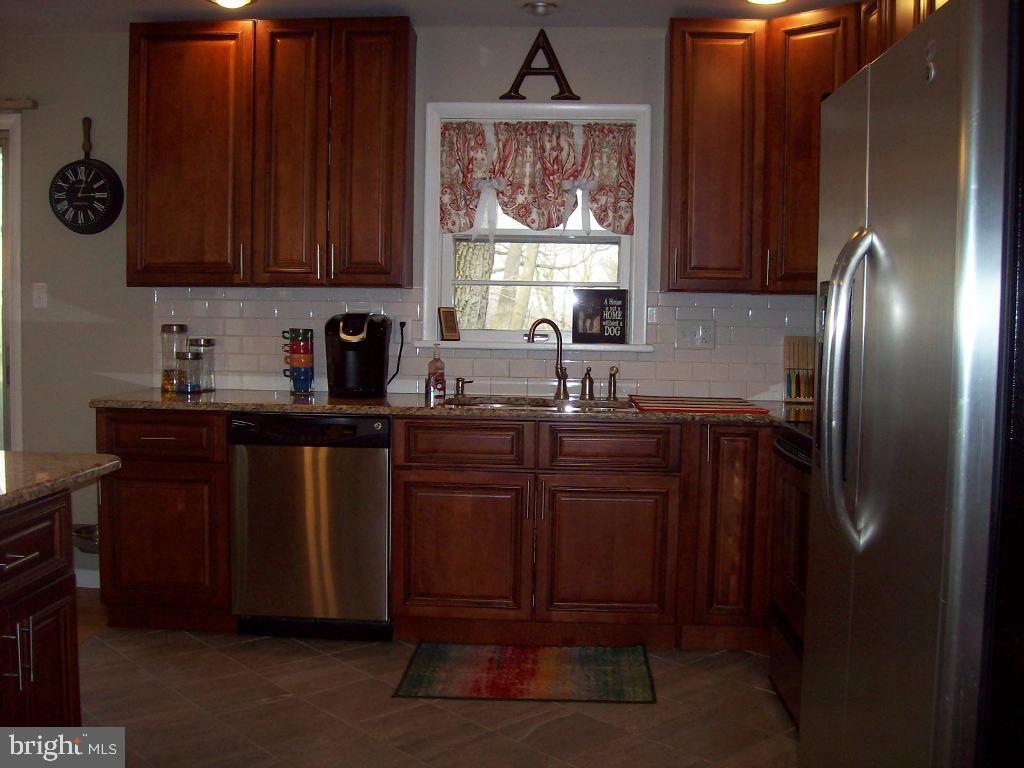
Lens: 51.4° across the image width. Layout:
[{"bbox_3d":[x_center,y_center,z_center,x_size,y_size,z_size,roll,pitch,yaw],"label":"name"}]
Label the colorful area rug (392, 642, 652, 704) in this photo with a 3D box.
[{"bbox_3d":[0.060,1.006,3.733,0.865,0.010,0.605,1,4,3],"label":"colorful area rug"}]

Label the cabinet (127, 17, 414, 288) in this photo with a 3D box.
[{"bbox_3d":[-0.975,-0.927,4.332,1.143,1.072,0.322,1,4,3],"label":"cabinet"}]

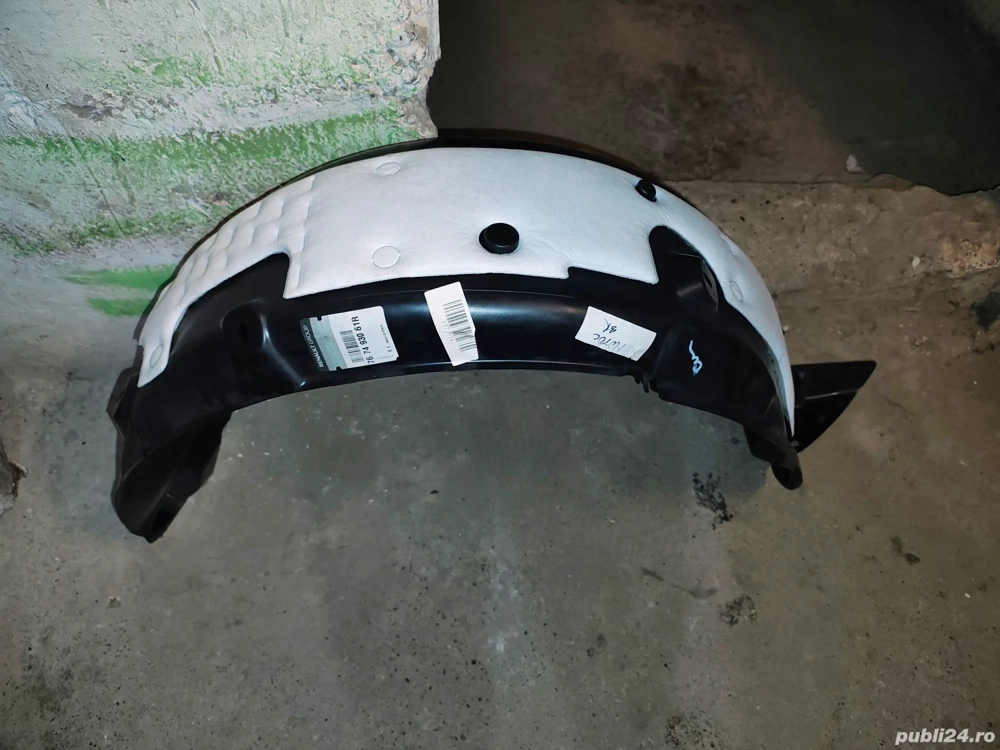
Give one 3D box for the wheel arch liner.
[{"bbox_3d":[0.002,-0.032,0.742,0.855,0.345,0.250,-3,56,-2],"label":"wheel arch liner"}]

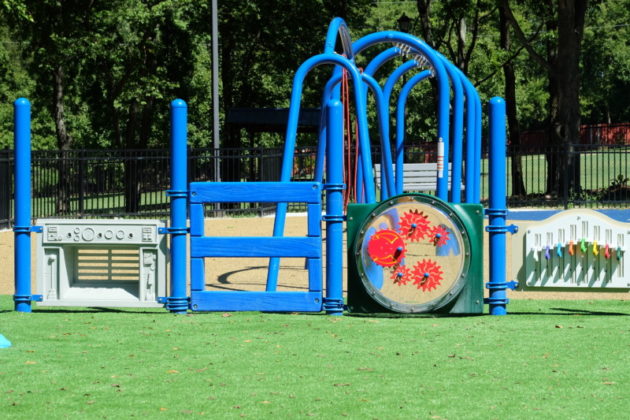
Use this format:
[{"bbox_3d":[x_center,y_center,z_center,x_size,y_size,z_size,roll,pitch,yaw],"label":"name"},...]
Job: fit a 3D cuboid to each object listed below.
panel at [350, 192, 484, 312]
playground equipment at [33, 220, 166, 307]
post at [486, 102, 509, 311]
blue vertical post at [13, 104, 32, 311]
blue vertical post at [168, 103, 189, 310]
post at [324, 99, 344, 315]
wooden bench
[{"bbox_3d":[0.775,0.335,17.050,1.040,0.920,0.140,0,2,4],"label":"panel"},{"bbox_3d":[-1.645,0.406,17.200,1.000,0.680,0.200,0,2,5],"label":"playground equipment"},{"bbox_3d":[1.399,-0.031,17.000,0.140,1.670,0.140,0,2,4],"label":"post"},{"bbox_3d":[-2.263,-0.037,17.250,0.140,1.660,0.140,0,2,4],"label":"blue vertical post"},{"bbox_3d":[-1.051,-0.027,17.200,0.140,1.660,0.140,0,2,4],"label":"blue vertical post"},{"bbox_3d":[0.154,-0.023,17.120,0.140,1.665,0.140,0,2,4],"label":"post"},{"bbox_3d":[1.872,-0.387,40.000,1.480,0.880,0.600,0,2,-15],"label":"wooden bench"}]

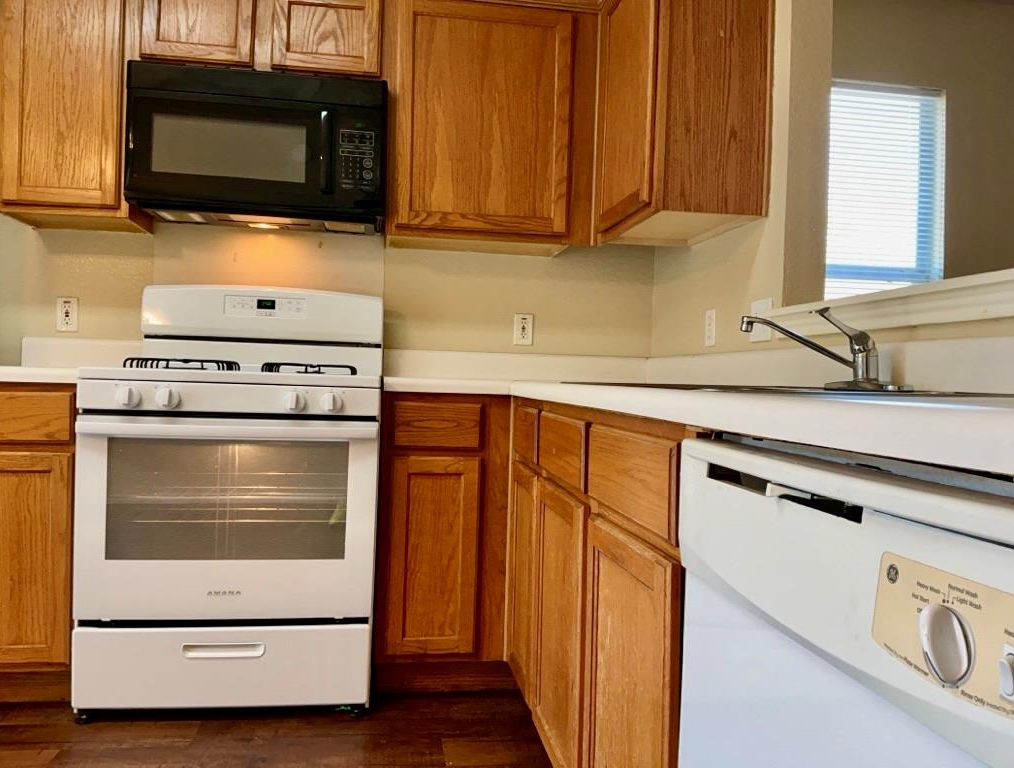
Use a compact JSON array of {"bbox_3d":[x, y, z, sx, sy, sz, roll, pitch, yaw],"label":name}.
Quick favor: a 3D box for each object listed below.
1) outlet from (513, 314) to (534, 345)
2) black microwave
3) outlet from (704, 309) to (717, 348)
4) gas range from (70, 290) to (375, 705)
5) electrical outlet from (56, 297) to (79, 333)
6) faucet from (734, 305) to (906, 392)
[{"bbox_3d":[0.063,-0.200,2.938,0.070,0.114,0.008,2,0,-8],"label":"outlet"},{"bbox_3d":[-0.778,-0.735,2.604,0.756,0.424,0.412,2,0,-8],"label":"black microwave"},{"bbox_3d":[0.622,-0.172,2.455,0.008,0.113,0.071,2,0,-8],"label":"outlet"},{"bbox_3d":[-0.770,0.290,2.399,0.756,1.203,0.705,2,0,-8],"label":"gas range"},{"bbox_3d":[-1.493,-0.235,2.709,0.070,0.115,0.008,2,0,-8],"label":"electrical outlet"},{"bbox_3d":[0.560,-0.065,1.469,0.276,0.155,0.260,2,0,-8],"label":"faucet"}]

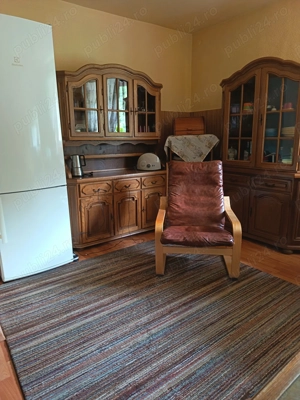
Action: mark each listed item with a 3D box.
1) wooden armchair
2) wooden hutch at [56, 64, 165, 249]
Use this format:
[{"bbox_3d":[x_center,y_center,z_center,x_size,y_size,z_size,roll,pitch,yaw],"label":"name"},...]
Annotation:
[{"bbox_3d":[0.442,0.119,2.661,0.705,0.915,0.820,1,13,6],"label":"wooden armchair"},{"bbox_3d":[-0.394,-0.542,3.311,1.240,1.930,0.480,-10,16,-35],"label":"wooden hutch"}]

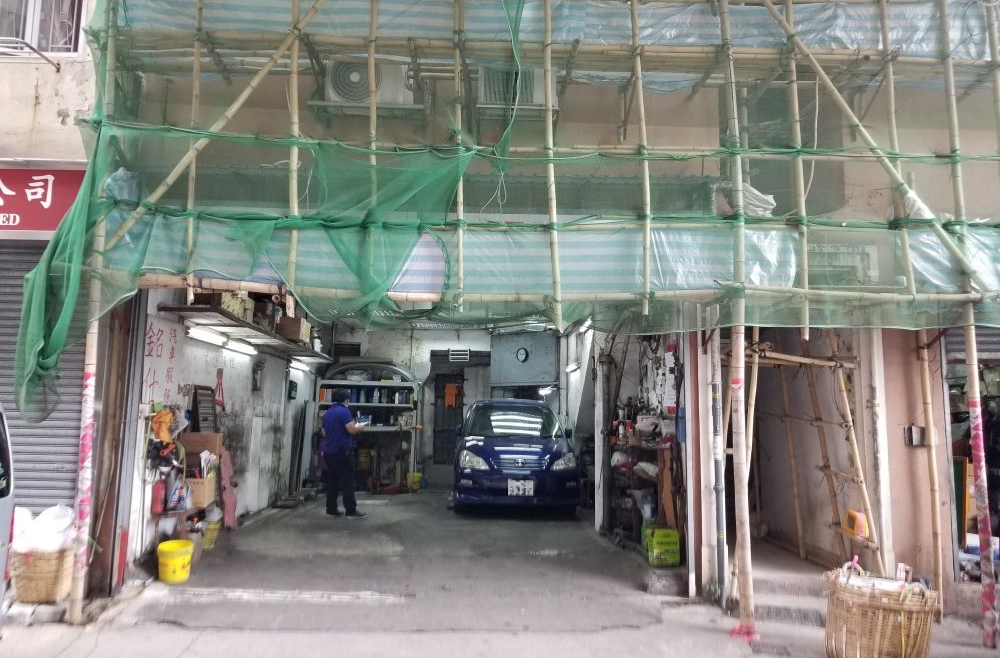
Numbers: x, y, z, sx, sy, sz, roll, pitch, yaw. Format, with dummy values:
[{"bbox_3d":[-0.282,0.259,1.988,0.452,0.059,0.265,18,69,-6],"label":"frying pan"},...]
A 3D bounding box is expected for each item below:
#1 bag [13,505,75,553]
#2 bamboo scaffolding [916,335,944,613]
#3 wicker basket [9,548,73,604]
[{"bbox_3d":[-3.282,1.434,5.400,0.420,0.350,0.380,1,-7,-3],"label":"bag"},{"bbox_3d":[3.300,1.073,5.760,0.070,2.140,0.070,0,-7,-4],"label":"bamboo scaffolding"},{"bbox_3d":[-3.045,1.651,5.114,0.360,0.350,0.310,1,-8,-2],"label":"wicker basket"}]

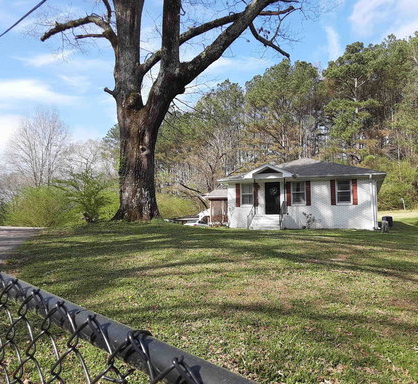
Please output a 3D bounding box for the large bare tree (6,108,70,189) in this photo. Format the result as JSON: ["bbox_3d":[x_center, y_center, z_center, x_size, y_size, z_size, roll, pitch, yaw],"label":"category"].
[{"bbox_3d":[-24.255,-2.919,56.872,9.000,18.400,9.000,2,-6,-23],"label":"large bare tree"}]

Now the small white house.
[{"bbox_3d":[7.403,0.191,30.015,10.342,5.350,12.700,-2,-6,21],"label":"small white house"}]

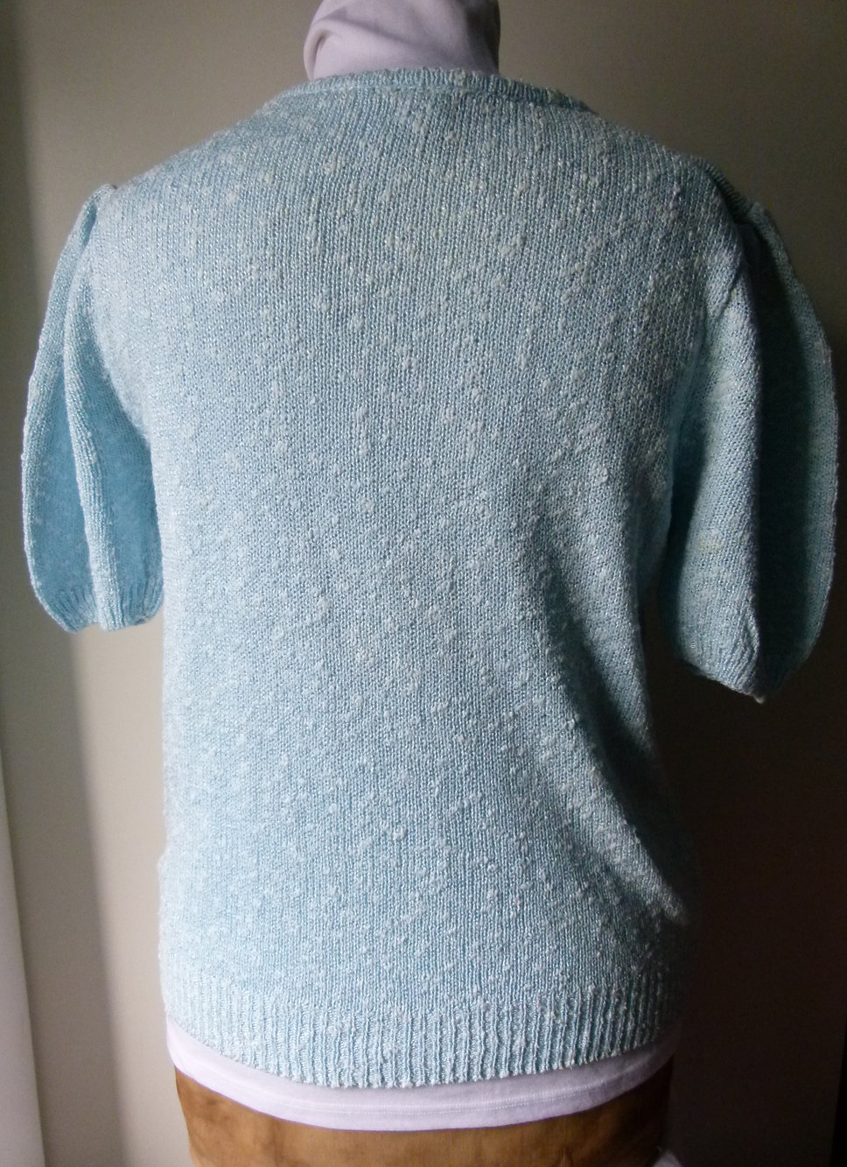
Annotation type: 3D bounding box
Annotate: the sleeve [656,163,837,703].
[{"bbox_3d":[0.211,-0.086,0.545,0.110,0.300,0.150,0,10,1],"label":"sleeve"}]

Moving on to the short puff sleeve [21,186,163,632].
[{"bbox_3d":[-0.221,-0.104,0.573,0.110,0.280,0.150,0,10,1],"label":"short puff sleeve"}]

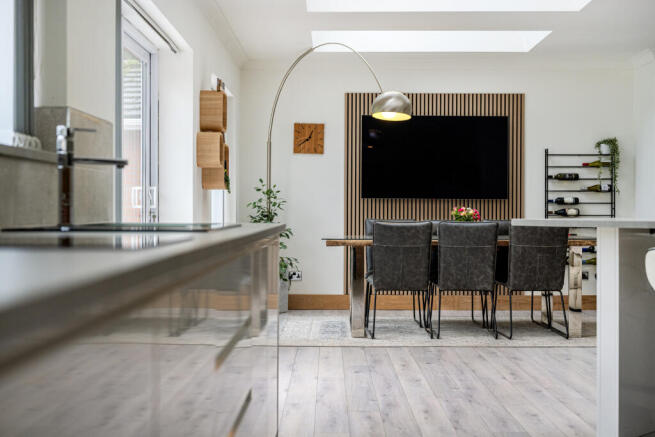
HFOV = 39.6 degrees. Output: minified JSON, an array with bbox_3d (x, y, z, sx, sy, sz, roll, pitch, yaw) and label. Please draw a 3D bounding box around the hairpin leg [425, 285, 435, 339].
[{"bbox_3d":[0.810,0.735,7.280,0.045,0.390,0.550,0,0,0],"label":"hairpin leg"}]

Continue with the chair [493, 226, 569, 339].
[{"bbox_3d":[1.636,0.479,7.300,0.470,0.900,0.610,0,0,0],"label":"chair"}]

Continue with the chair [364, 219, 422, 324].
[{"bbox_3d":[0.557,0.469,7.930,0.470,0.905,0.610,0,0,0],"label":"chair"}]

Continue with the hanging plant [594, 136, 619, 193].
[{"bbox_3d":[2.778,-0.525,9.000,0.255,0.560,0.190,0,0,0],"label":"hanging plant"}]

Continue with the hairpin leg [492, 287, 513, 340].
[{"bbox_3d":[1.420,0.735,7.300,0.045,0.390,0.570,0,0,0],"label":"hairpin leg"}]

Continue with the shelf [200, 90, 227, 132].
[{"bbox_3d":[-0.797,-0.737,6.410,0.160,0.290,0.290,0,0,0],"label":"shelf"}]

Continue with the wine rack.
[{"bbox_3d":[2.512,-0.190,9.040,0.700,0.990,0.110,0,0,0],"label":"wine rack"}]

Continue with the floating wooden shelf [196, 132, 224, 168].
[{"bbox_3d":[-0.797,-0.459,6.220,0.160,0.240,0.240,0,0,0],"label":"floating wooden shelf"}]

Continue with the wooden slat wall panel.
[{"bbox_3d":[1.073,-0.244,9.100,1.800,2.020,0.030,0,0,0],"label":"wooden slat wall panel"}]

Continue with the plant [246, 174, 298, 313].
[{"bbox_3d":[-0.540,0.262,8.880,0.510,1.310,0.450,0,0,0],"label":"plant"}]

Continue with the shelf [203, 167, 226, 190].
[{"bbox_3d":[-0.797,-0.365,6.530,0.155,0.300,0.300,0,0,0],"label":"shelf"}]

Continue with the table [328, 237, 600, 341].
[{"bbox_3d":[1.090,0.544,7.630,2.240,0.765,1.120,0,0,0],"label":"table"}]

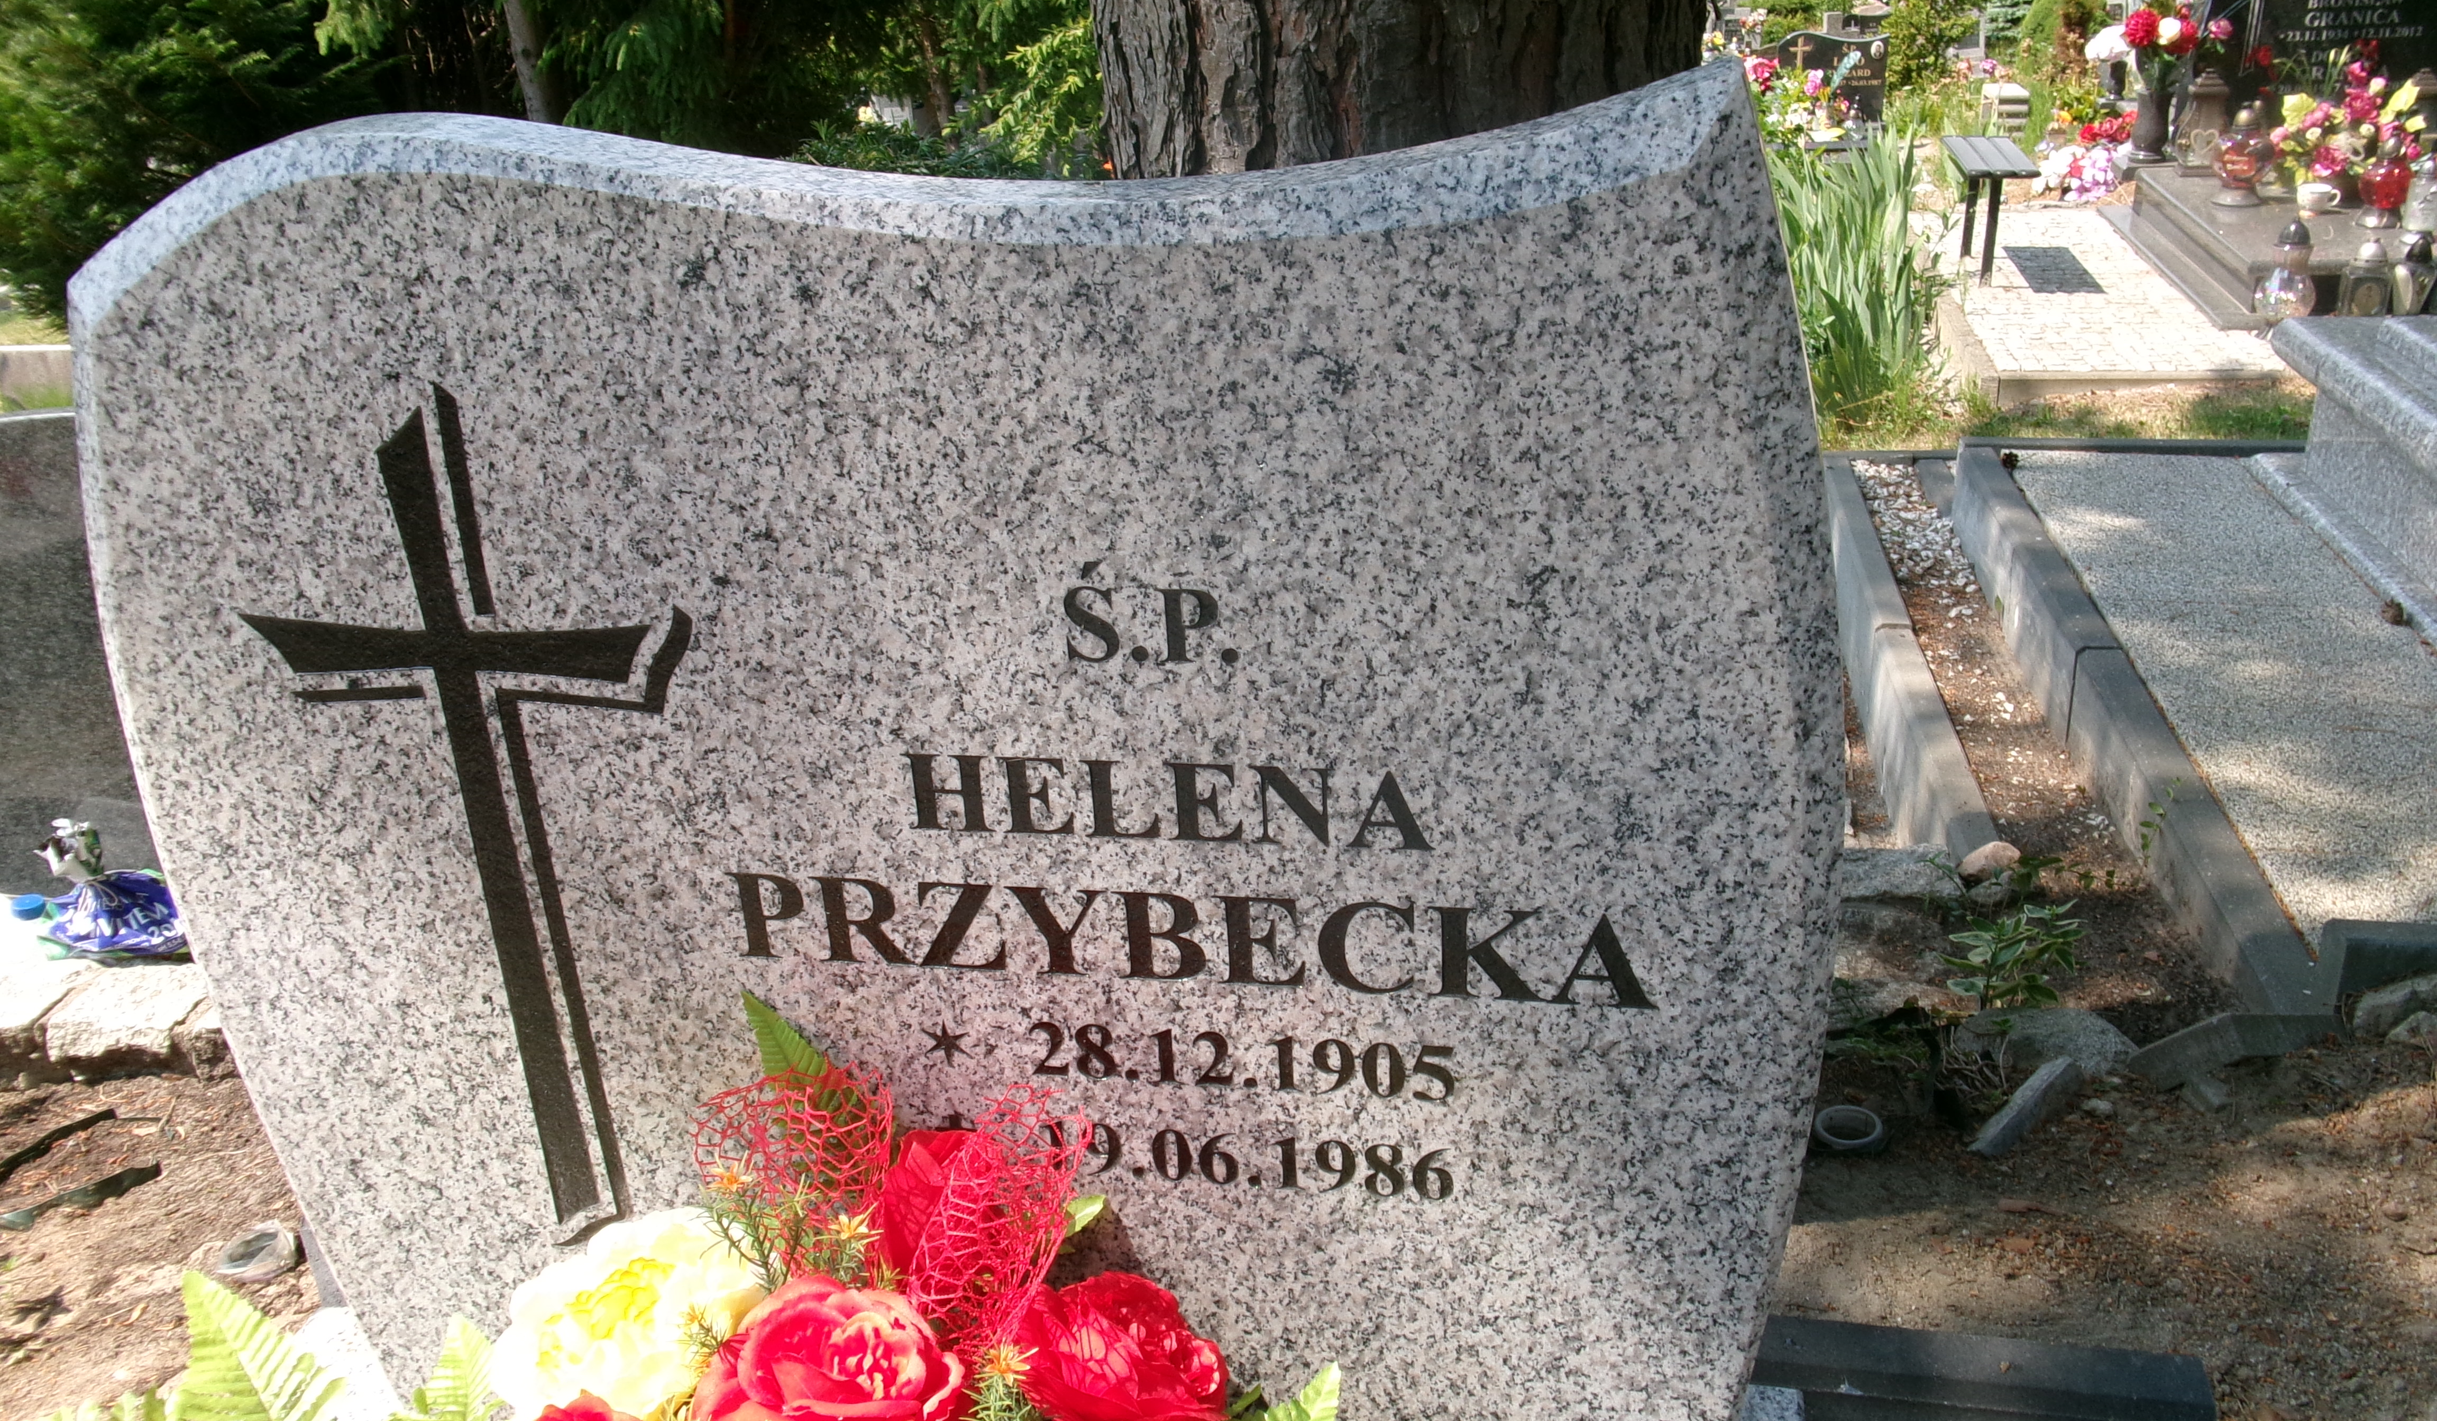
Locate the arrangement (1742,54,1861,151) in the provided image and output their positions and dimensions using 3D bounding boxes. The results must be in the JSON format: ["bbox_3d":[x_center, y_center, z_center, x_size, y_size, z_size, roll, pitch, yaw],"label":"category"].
[{"bbox_3d":[2.955,-3.086,10.000,0.550,0.420,0.420,2,25,11],"label":"arrangement"}]

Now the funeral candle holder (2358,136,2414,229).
[{"bbox_3d":[3.622,-1.642,6.107,0.167,0.270,0.167,2,25,11],"label":"funeral candle holder"}]

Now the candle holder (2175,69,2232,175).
[{"bbox_3d":[3.496,-2.084,6.980,0.175,0.350,0.175,2,25,11],"label":"candle holder"}]

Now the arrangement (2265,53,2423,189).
[{"bbox_3d":[3.688,-1.893,6.437,0.450,0.430,0.340,2,25,11],"label":"arrangement"}]

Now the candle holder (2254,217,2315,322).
[{"bbox_3d":[2.988,-1.228,5.525,0.172,0.305,0.172,2,25,11],"label":"candle holder"}]

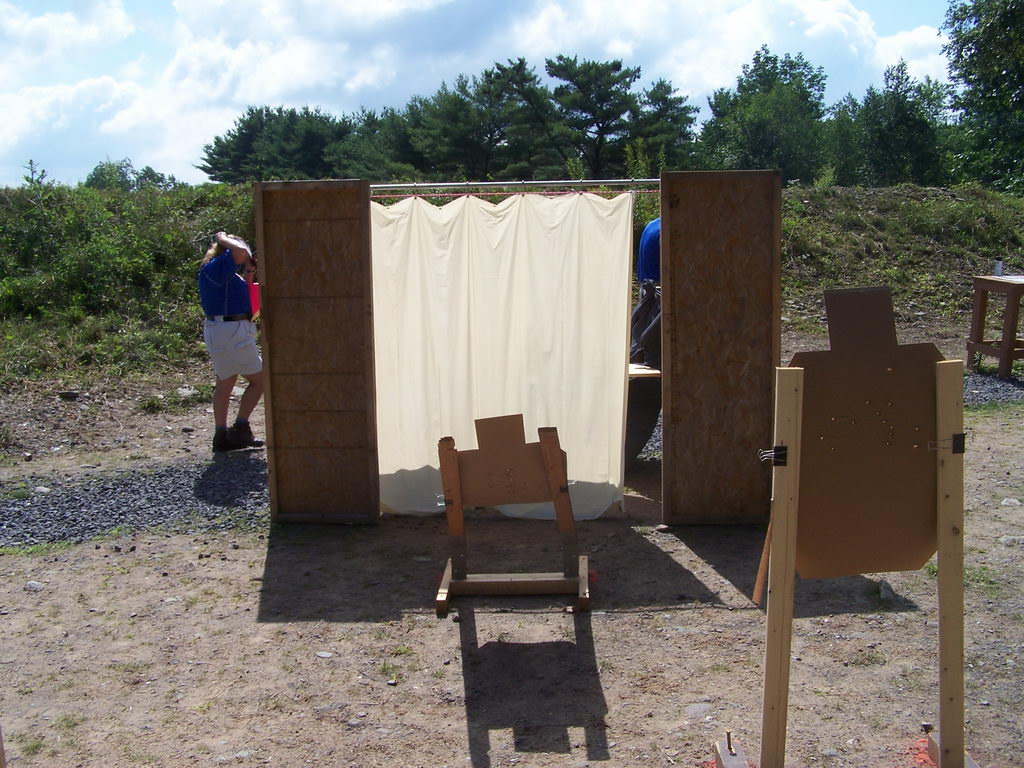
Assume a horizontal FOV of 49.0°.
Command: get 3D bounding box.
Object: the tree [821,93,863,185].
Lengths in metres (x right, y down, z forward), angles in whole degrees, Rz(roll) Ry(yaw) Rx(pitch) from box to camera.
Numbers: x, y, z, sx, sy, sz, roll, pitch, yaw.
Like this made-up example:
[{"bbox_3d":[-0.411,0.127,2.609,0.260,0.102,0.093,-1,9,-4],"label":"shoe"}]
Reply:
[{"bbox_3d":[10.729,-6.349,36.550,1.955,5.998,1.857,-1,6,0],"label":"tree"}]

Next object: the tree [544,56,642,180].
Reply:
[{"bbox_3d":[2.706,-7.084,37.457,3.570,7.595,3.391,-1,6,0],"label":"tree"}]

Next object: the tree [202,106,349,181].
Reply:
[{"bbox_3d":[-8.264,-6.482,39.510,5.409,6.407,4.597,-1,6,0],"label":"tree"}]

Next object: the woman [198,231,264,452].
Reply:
[{"bbox_3d":[-2.143,-0.317,8.612,0.520,1.640,0.500,-2,6,-12],"label":"woman"}]

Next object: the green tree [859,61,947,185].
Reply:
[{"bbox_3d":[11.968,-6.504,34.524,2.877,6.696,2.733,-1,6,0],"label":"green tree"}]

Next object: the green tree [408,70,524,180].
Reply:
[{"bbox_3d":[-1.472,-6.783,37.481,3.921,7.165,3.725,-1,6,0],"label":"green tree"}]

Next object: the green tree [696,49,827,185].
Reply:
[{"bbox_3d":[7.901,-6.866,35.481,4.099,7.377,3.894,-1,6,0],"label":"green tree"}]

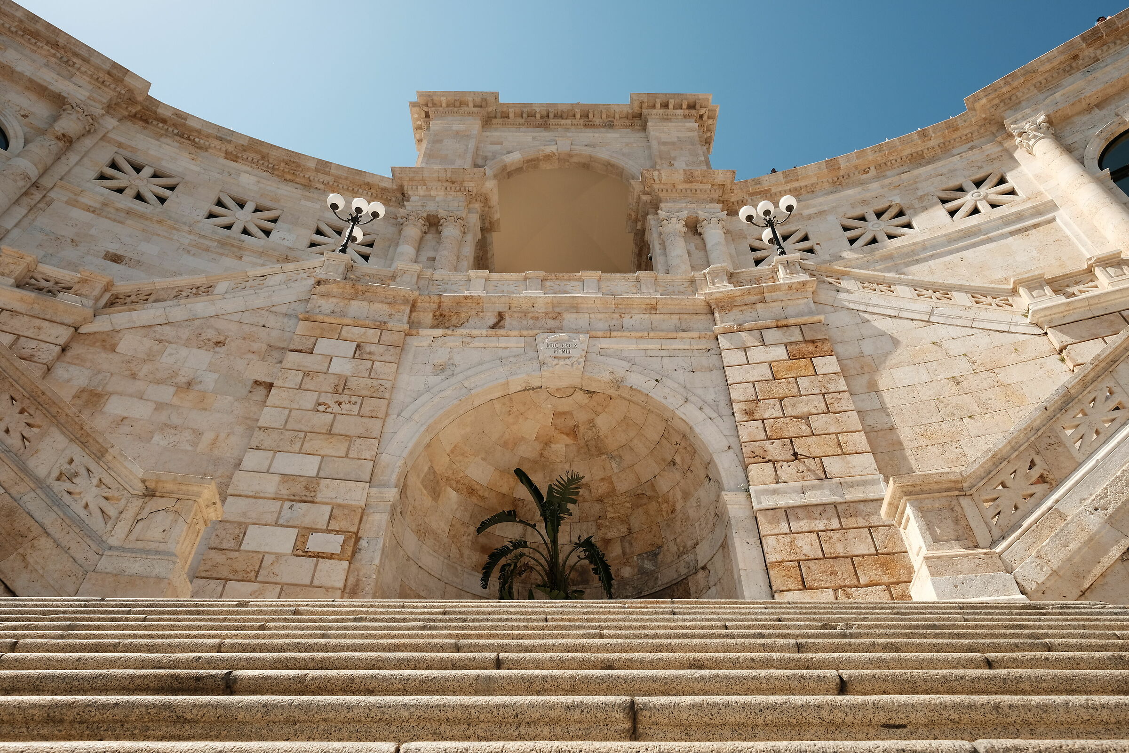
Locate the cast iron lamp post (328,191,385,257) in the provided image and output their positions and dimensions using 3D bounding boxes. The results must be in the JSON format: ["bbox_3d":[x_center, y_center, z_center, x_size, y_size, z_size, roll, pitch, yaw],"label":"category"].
[{"bbox_3d":[-5.287,-3.464,16.296,1.396,2.558,1.264,6,-43,-6],"label":"cast iron lamp post"}]

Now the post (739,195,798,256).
[{"bbox_3d":[5.188,-3.404,16.273,1.396,2.558,1.264,-6,-43,7],"label":"post"}]

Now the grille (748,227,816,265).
[{"bbox_3d":[6.846,-3.989,20.702,1.806,1.398,0.250,-9,-43,10],"label":"grille"}]

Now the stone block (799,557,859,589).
[{"bbox_3d":[4.201,3.197,10.471,0.797,0.450,0.300,-6,-43,7],"label":"stone block"}]

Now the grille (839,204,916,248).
[{"bbox_3d":[8.755,-4.126,18.436,1.667,1.466,0.250,-13,-44,15],"label":"grille"}]

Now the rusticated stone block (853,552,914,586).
[{"bbox_3d":[4.941,3.041,10.192,0.860,0.446,0.270,-6,-43,7],"label":"rusticated stone block"}]

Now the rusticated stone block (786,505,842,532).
[{"bbox_3d":[4.200,2.485,11.123,0.788,0.432,0.300,-6,-43,7],"label":"rusticated stone block"}]

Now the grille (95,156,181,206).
[{"bbox_3d":[-11.331,-5.118,17.519,1.667,1.466,0.250,19,-46,-20],"label":"grille"}]

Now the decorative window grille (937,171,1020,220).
[{"bbox_3d":[12.084,-5.214,19.250,1.809,1.483,0.250,-17,-45,18],"label":"decorative window grille"}]

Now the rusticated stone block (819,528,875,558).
[{"bbox_3d":[4.599,2.794,10.749,0.792,0.448,0.300,-6,-43,7],"label":"rusticated stone block"}]

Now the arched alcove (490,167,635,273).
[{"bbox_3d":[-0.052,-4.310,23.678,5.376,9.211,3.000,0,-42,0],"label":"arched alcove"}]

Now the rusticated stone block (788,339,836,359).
[{"bbox_3d":[5.065,-0.454,13.612,0.838,0.427,0.300,-6,-43,7],"label":"rusticated stone block"}]

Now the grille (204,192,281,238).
[{"bbox_3d":[-8.913,-4.364,18.327,1.667,1.466,0.250,15,-44,-16],"label":"grille"}]

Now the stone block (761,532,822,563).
[{"bbox_3d":[3.689,2.836,10.662,0.865,0.446,0.270,-6,-43,7],"label":"stone block"}]

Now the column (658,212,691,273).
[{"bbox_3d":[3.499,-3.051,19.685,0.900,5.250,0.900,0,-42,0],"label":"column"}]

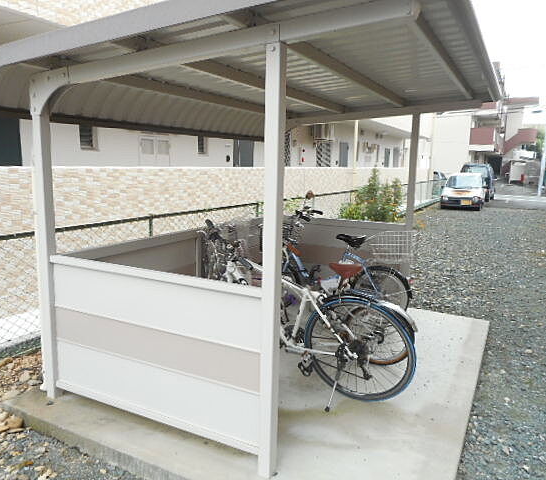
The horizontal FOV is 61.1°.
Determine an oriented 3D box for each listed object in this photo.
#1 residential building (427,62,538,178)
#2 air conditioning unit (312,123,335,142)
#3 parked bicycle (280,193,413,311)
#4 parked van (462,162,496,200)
[{"bbox_3d":[17.113,-9.398,39.174,9.000,9.600,10.000,6,10,27],"label":"residential building"},{"bbox_3d":[1.404,-2.985,12.600,0.320,0.550,0.780,6,10,27],"label":"air conditioning unit"},{"bbox_3d":[0.550,0.167,4.362,1.520,1.140,0.560,6,10,27],"label":"parked bicycle"},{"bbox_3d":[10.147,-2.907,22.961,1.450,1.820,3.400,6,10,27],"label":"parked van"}]

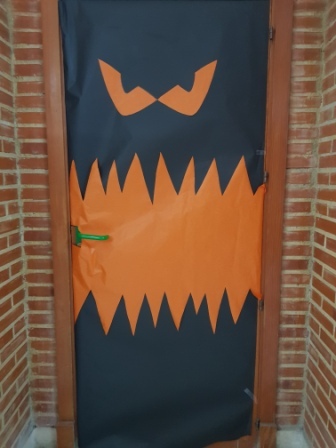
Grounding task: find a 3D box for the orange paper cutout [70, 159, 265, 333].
[{"bbox_3d":[0.002,0.103,1.445,0.825,0.800,0.030,0,7,0],"label":"orange paper cutout"}]

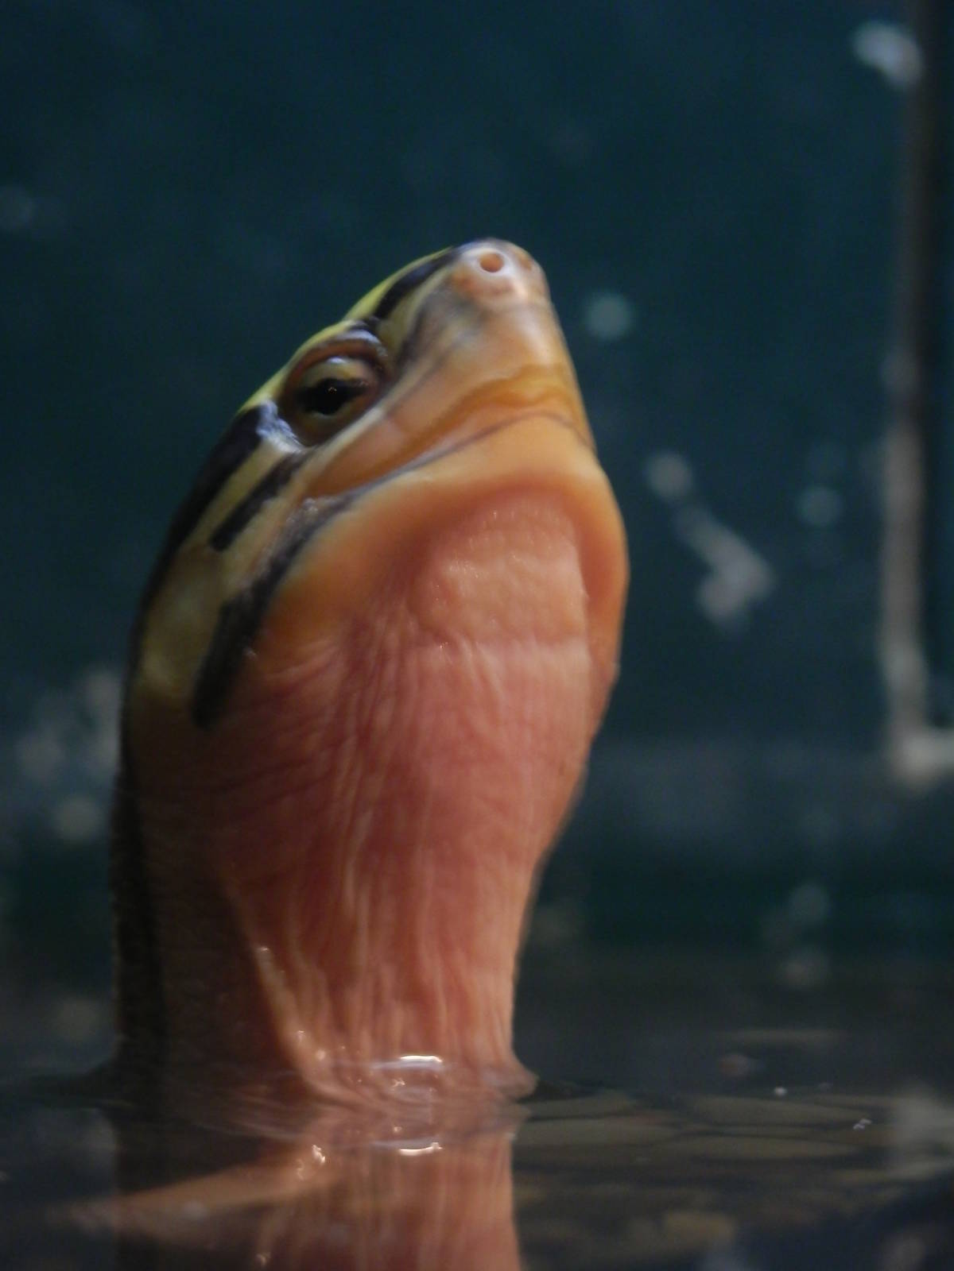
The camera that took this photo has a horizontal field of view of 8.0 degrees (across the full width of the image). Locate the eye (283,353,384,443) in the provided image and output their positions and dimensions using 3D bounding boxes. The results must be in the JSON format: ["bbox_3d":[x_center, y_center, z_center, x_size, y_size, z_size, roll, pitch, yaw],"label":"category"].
[{"bbox_3d":[-0.010,-0.018,0.500,0.008,0.007,0.005,-41,-32,14],"label":"eye"}]

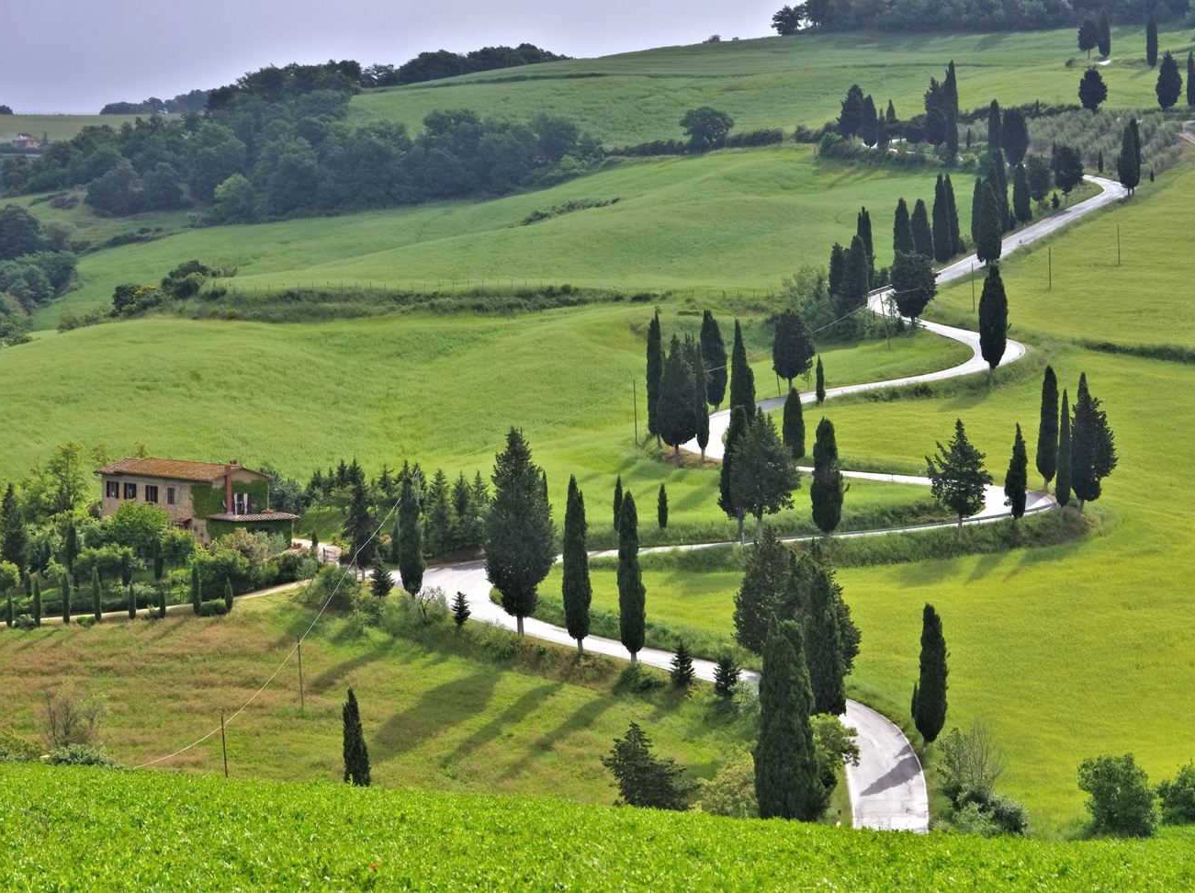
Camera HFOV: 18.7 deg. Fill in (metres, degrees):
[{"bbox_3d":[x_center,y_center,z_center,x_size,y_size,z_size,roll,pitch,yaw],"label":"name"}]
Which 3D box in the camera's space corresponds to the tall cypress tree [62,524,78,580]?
[{"bbox_3d":[-47.620,9.440,328.000,1.310,5.350,1.280,0,4,0],"label":"tall cypress tree"}]

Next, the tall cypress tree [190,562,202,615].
[{"bbox_3d":[-35.990,12.700,325.000,1.040,4.630,1.040,0,4,0],"label":"tall cypress tree"}]

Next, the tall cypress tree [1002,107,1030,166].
[{"bbox_3d":[70.520,-52.200,612.000,4.530,10.160,4.440,0,4,0],"label":"tall cypress tree"}]

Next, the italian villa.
[{"bbox_3d":[-39.800,5.260,360.000,7.800,8.000,22.500,-4,6,-43],"label":"italian villa"}]

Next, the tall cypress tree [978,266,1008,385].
[{"bbox_3d":[50.452,-15.777,462.000,3.690,14.900,3.690,0,4,0],"label":"tall cypress tree"}]

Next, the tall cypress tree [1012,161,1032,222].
[{"bbox_3d":[71.942,-42.897,615.000,3.220,10.370,3.220,0,4,0],"label":"tall cypress tree"}]

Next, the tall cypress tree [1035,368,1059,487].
[{"bbox_3d":[43.510,-1.730,351.000,2.200,12.270,2.150,0,4,0],"label":"tall cypress tree"}]

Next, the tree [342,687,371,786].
[{"bbox_3d":[-16.930,20.680,255.000,2.030,7.430,1.990,0,4,0],"label":"tree"}]

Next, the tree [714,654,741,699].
[{"bbox_3d":[10.870,19.350,304.000,2.210,3.890,2.210,0,4,0],"label":"tree"}]

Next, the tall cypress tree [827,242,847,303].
[{"bbox_3d":[35.160,-25.250,533.000,2.940,9.600,2.940,0,4,0],"label":"tall cypress tree"}]

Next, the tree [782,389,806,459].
[{"bbox_3d":[21.080,-2.320,390.000,2.610,7.820,2.610,0,4,0],"label":"tree"}]

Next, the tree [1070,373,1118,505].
[{"bbox_3d":[49.500,-0.470,362.000,4.840,13.780,4.450,0,4,0],"label":"tree"}]

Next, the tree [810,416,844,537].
[{"bbox_3d":[22.503,2.949,356.000,3.100,11.900,3.100,0,4,0],"label":"tree"}]

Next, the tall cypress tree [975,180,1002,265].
[{"bbox_3d":[62.780,-35.920,583.000,4.270,13.890,4.270,0,4,0],"label":"tall cypress tree"}]

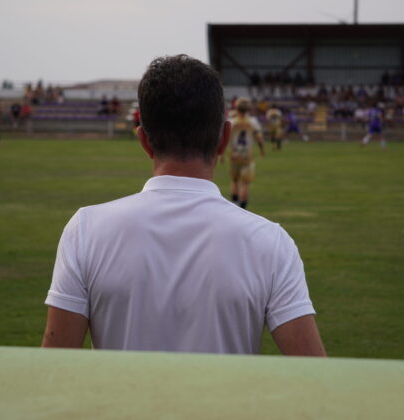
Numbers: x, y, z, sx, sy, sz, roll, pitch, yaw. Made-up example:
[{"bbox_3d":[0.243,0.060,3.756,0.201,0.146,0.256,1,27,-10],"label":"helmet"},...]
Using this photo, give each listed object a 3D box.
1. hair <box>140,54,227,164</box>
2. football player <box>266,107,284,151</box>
[{"bbox_3d":[-0.039,-0.192,2.720,0.166,0.205,0.195,0,4,0],"label":"hair"},{"bbox_3d":[2.637,-2.965,52.200,0.620,1.620,0.580,1,4,12],"label":"football player"}]

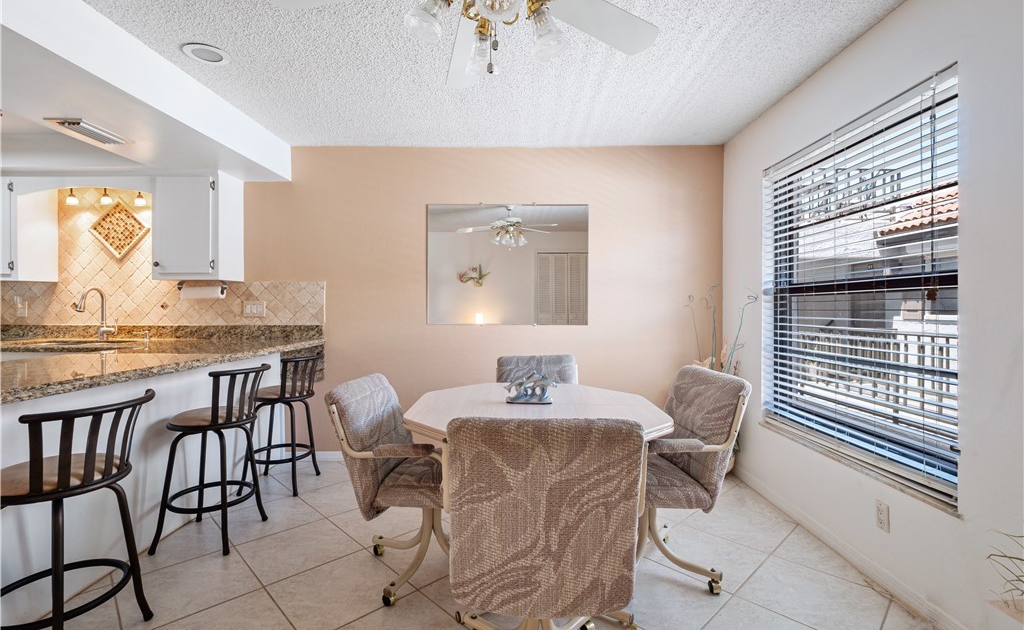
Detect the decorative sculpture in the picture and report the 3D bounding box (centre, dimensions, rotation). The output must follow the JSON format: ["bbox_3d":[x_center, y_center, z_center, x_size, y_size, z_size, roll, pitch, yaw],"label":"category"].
[{"bbox_3d":[0.092,0.334,2.197,0.250,0.145,0.090,0,1,1],"label":"decorative sculpture"}]

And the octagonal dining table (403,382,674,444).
[{"bbox_3d":[0.099,0.775,2.136,1.060,0.745,1.200,0,1,1],"label":"octagonal dining table"}]

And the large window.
[{"bbox_3d":[1.591,-0.116,2.315,0.060,1.560,1.300,0,1,1],"label":"large window"}]

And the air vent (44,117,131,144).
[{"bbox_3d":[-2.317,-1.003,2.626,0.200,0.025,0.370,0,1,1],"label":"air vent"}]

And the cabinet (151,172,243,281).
[{"bbox_3d":[-2.298,-0.637,3.484,0.470,0.765,0.300,0,1,1],"label":"cabinet"}]

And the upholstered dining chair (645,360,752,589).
[{"bbox_3d":[0.609,0.702,2.108,0.620,0.890,0.570,0,1,-9],"label":"upholstered dining chair"}]

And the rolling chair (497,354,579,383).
[{"bbox_3d":[0.178,0.695,2.714,0.570,0.890,0.620,0,1,-5],"label":"rolling chair"}]

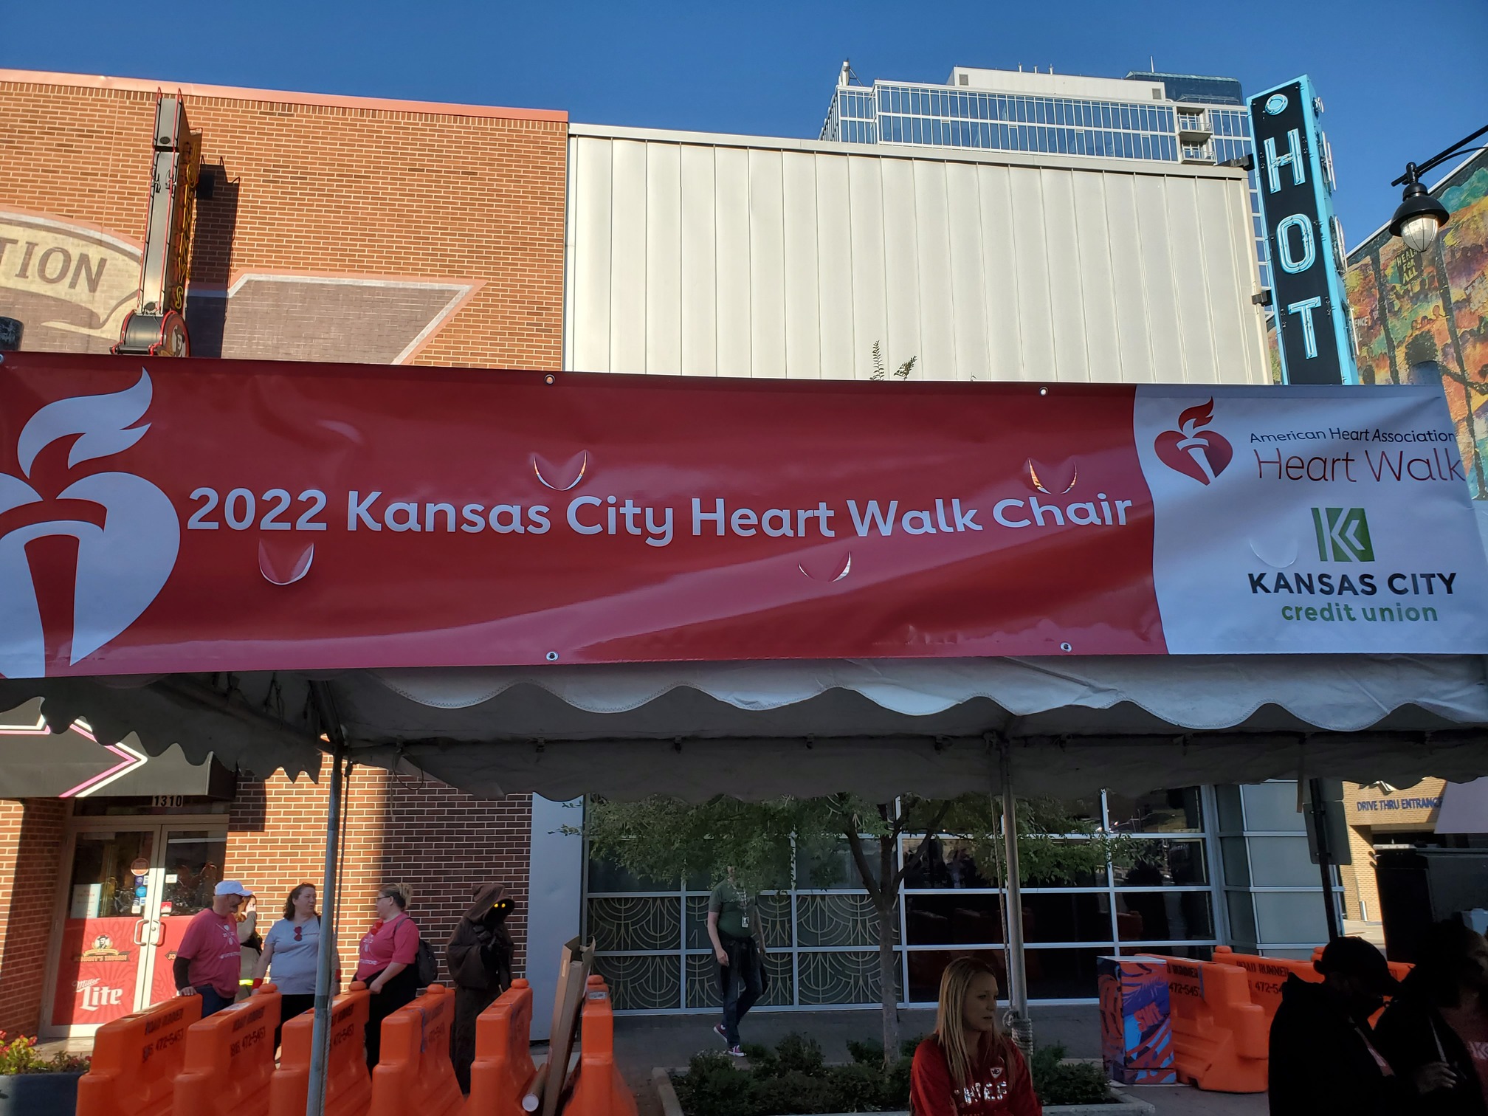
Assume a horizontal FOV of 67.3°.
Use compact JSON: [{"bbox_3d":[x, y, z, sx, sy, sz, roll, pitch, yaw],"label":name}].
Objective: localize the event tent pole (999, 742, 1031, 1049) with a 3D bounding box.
[{"bbox_3d":[1.199,2.044,4.825,0.060,2.480,0.060,0,-13,0],"label":"event tent pole"}]

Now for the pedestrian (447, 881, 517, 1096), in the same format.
[{"bbox_3d":[-2.154,3.510,9.088,0.440,1.659,0.570,-9,-16,31],"label":"pedestrian"}]

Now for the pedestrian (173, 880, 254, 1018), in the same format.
[{"bbox_3d":[-4.120,3.380,8.609,0.400,1.721,0.520,-4,-14,15],"label":"pedestrian"}]

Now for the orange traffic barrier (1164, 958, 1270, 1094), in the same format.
[{"bbox_3d":[3.800,3.983,9.790,0.560,0.990,1.580,5,-14,-20],"label":"orange traffic barrier"}]

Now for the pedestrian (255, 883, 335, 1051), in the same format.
[{"bbox_3d":[-3.516,3.412,8.703,0.620,1.694,0.380,5,-15,-23],"label":"pedestrian"}]

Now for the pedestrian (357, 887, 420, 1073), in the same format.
[{"bbox_3d":[-2.810,3.421,8.751,0.510,1.686,0.400,-13,-18,42],"label":"pedestrian"}]

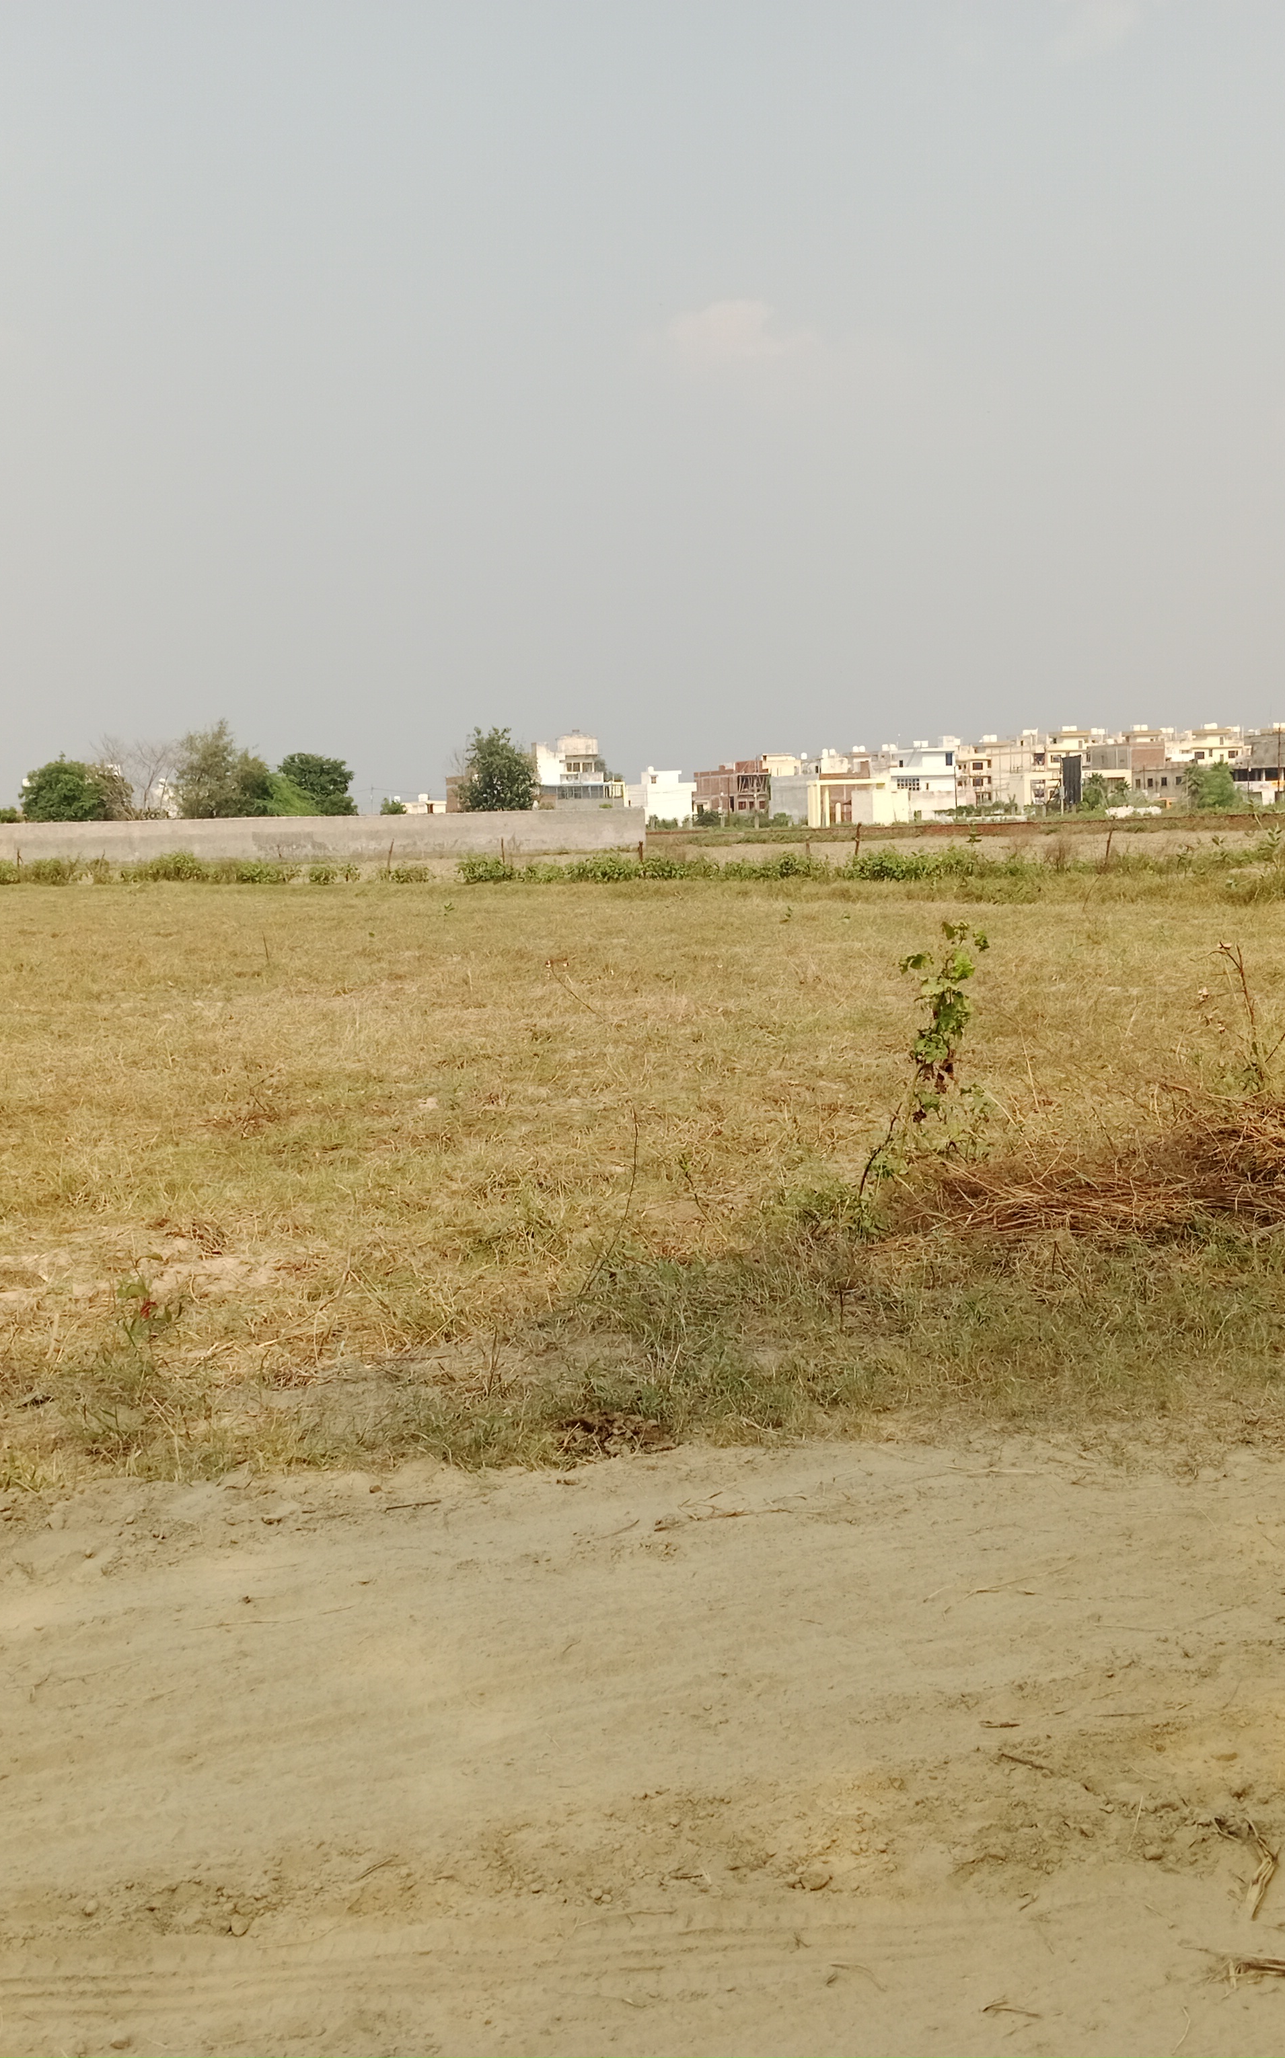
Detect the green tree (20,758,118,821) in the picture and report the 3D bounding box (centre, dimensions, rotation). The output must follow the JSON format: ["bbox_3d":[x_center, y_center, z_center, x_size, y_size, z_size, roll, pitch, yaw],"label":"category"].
[{"bbox_3d":[-43.089,-16.977,155.000,7.420,6.770,7.000,-3,6,-15],"label":"green tree"}]

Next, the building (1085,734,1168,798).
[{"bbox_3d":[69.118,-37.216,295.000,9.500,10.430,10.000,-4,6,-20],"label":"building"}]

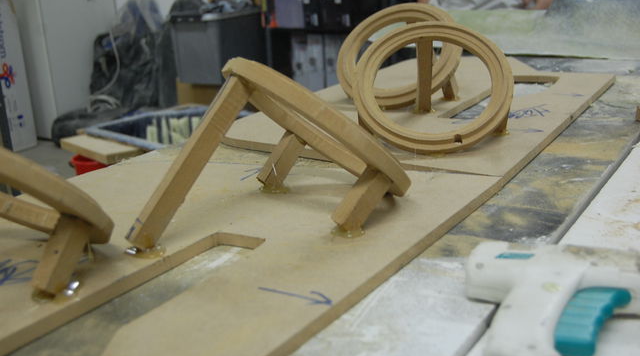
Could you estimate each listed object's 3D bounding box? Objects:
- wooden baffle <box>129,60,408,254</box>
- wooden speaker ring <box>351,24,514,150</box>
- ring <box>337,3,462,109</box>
[{"bbox_3d":[-0.050,-0.032,0.663,0.250,0.153,0.212,-11,20,-26],"label":"wooden baffle"},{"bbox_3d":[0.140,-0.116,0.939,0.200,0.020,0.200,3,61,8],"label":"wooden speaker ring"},{"bbox_3d":[0.121,-0.183,1.132,0.195,0.026,0.195,10,64,28],"label":"ring"}]

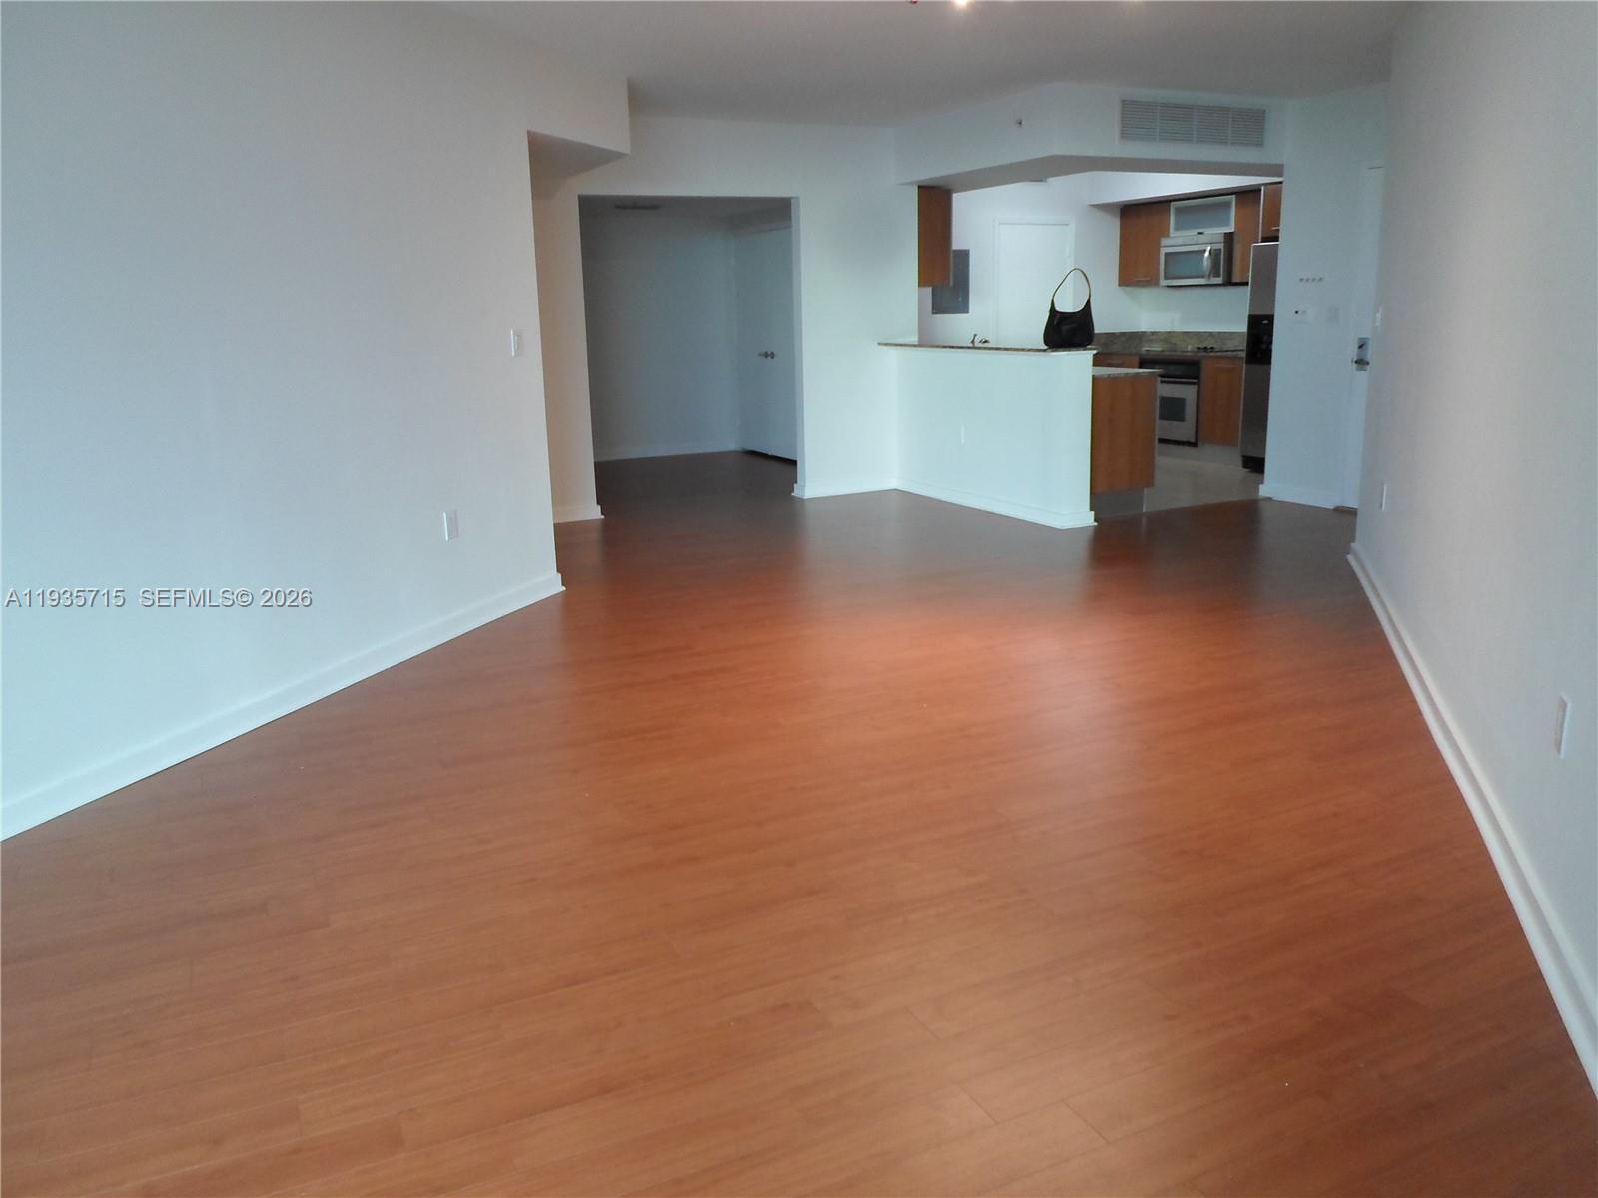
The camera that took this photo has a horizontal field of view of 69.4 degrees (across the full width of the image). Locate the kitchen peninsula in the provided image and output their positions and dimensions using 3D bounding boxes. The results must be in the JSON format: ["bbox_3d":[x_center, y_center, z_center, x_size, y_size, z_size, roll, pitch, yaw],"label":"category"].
[{"bbox_3d":[1.487,-1.194,7.889,1.030,1.075,1.970,-8,16,-25],"label":"kitchen peninsula"}]

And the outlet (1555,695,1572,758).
[{"bbox_3d":[1.596,0.268,2.420,0.008,0.118,0.072,3,15,19],"label":"outlet"}]

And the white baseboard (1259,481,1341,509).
[{"bbox_3d":[3.312,-0.677,7.650,0.020,0.095,0.620,-8,16,-25],"label":"white baseboard"}]

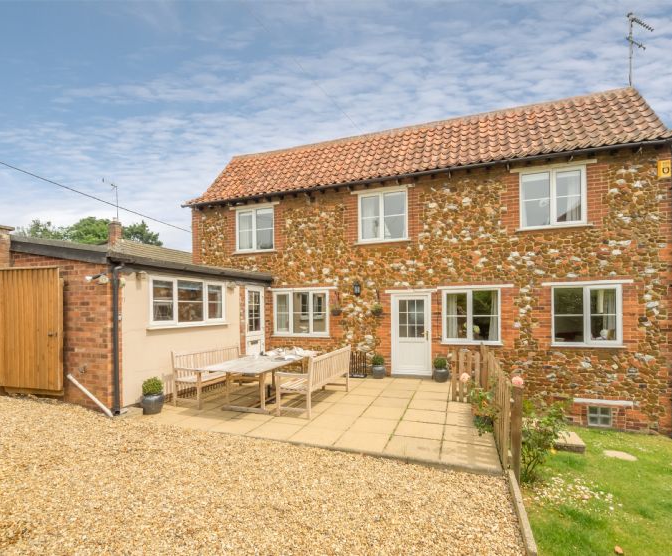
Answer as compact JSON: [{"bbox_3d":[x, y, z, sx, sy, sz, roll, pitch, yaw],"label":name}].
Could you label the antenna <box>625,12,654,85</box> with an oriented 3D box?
[{"bbox_3d":[7.750,-5.780,8.250,1.000,1.750,0.360,1,-3,-22],"label":"antenna"}]

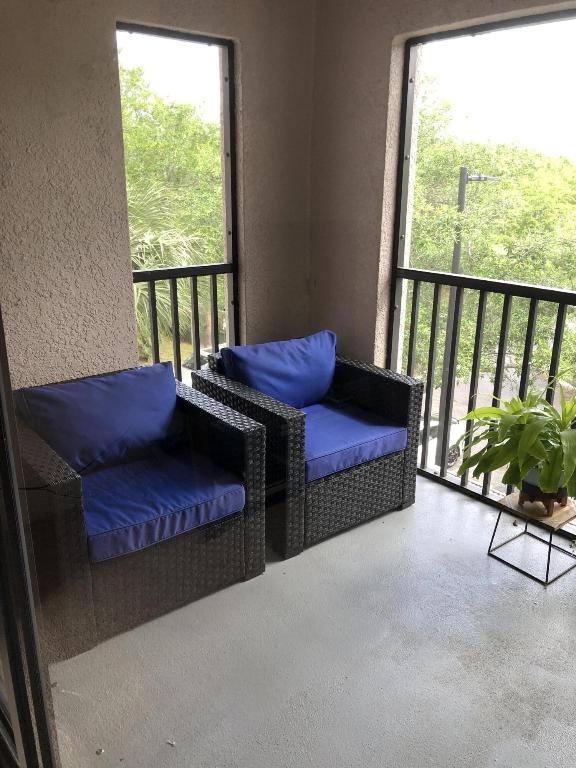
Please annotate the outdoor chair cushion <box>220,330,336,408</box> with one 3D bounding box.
[{"bbox_3d":[-0.041,-0.046,2.988,0.562,0.360,0.144,-13,13,-35],"label":"outdoor chair cushion"}]

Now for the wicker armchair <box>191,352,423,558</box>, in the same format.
[{"bbox_3d":[0.077,0.229,2.895,0.767,0.674,0.732,-13,22,-35],"label":"wicker armchair"}]

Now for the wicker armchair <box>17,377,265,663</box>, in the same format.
[{"bbox_3d":[-0.611,0.392,2.364,0.767,0.674,0.732,-13,22,-36],"label":"wicker armchair"}]

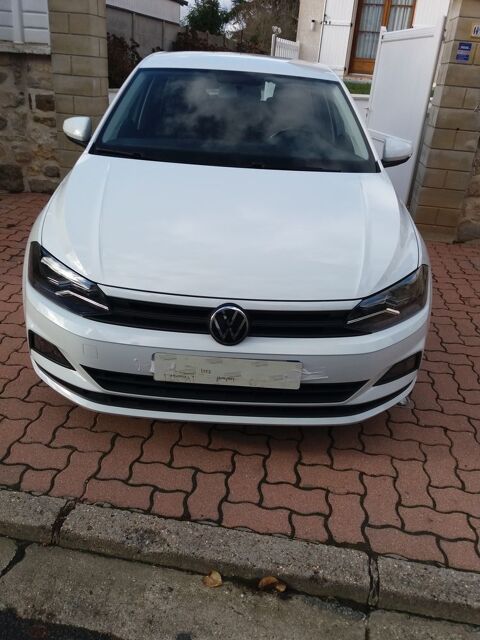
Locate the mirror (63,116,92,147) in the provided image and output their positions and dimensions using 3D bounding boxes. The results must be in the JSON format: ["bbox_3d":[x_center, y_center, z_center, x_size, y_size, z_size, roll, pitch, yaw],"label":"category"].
[{"bbox_3d":[-0.871,-1.015,2.797,0.200,0.160,0.140,3,27,-2],"label":"mirror"}]

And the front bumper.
[{"bbox_3d":[-0.048,0.098,2.030,1.680,0.470,0.480,3,27,-2],"label":"front bumper"}]

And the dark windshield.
[{"bbox_3d":[-0.008,-1.044,2.655,1.400,0.110,0.760,3,57,-2],"label":"dark windshield"}]

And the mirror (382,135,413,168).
[{"bbox_3d":[0.835,-0.923,2.854,0.200,0.160,0.140,3,27,-2],"label":"mirror"}]

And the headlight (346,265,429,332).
[{"bbox_3d":[0.573,-0.079,1.998,0.390,0.180,0.360,3,27,-2],"label":"headlight"}]

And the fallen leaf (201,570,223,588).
[{"bbox_3d":[-0.082,0.771,1.545,0.060,0.020,0.055,4,24,-2],"label":"fallen leaf"}]

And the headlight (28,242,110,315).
[{"bbox_3d":[-0.644,-0.144,1.957,0.390,0.180,0.360,3,27,-2],"label":"headlight"}]

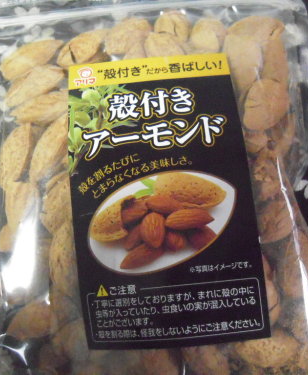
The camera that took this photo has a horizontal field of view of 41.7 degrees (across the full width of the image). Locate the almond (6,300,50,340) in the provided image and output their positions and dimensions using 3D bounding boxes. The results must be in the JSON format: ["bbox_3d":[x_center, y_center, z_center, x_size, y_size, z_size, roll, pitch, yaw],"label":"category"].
[{"bbox_3d":[-0.064,0.071,0.213,0.029,0.015,0.018,-27,75,-7],"label":"almond"}]

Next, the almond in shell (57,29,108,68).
[{"bbox_3d":[-0.039,-0.077,0.223,0.034,0.017,0.020,-38,81,-6],"label":"almond in shell"}]

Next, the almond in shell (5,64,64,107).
[{"bbox_3d":[-0.068,-0.058,0.232,0.038,0.013,0.017,-34,76,-9],"label":"almond in shell"}]

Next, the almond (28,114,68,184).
[{"bbox_3d":[-0.054,-0.022,0.221,0.018,0.015,0.044,23,75,8],"label":"almond"}]

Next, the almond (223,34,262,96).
[{"bbox_3d":[0.048,-0.066,0.217,0.021,0.016,0.037,-4,80,1],"label":"almond"}]

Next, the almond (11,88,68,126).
[{"bbox_3d":[-0.060,-0.045,0.216,0.035,0.016,0.015,-25,80,-3],"label":"almond"}]

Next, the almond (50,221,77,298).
[{"bbox_3d":[-0.043,0.037,0.208,0.019,0.015,0.039,-2,73,0],"label":"almond"}]

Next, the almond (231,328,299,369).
[{"bbox_3d":[0.054,0.077,0.192,0.032,0.017,0.017,-4,80,1],"label":"almond"}]

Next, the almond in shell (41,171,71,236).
[{"bbox_3d":[-0.047,0.009,0.215,0.019,0.015,0.036,10,74,4],"label":"almond in shell"}]

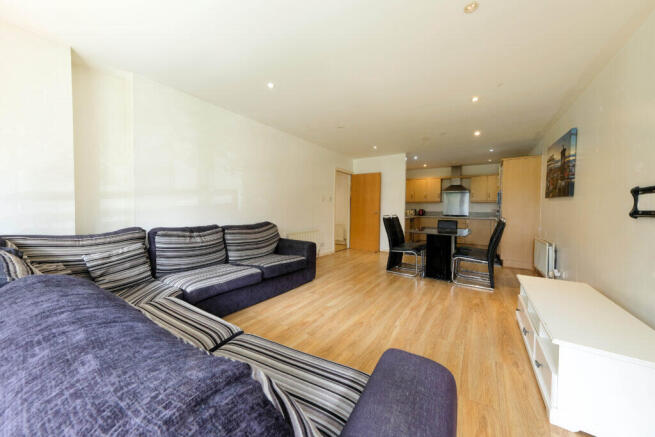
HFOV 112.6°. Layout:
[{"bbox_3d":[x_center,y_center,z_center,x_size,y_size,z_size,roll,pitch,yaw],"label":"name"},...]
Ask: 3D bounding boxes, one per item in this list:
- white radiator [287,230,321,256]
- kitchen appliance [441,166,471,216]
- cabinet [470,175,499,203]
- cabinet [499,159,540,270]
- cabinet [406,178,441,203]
[{"bbox_3d":[-0.481,0.520,4.284,0.110,0.540,0.990,2,3,33],"label":"white radiator"},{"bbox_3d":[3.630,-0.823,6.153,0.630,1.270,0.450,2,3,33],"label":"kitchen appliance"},{"bbox_3d":[4.197,-0.774,5.852,0.590,0.700,0.330,2,3,33],"label":"cabinet"},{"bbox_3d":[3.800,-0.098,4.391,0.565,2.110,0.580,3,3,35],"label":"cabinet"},{"bbox_3d":[2.933,-0.844,6.684,0.980,0.725,0.330,2,3,33],"label":"cabinet"}]

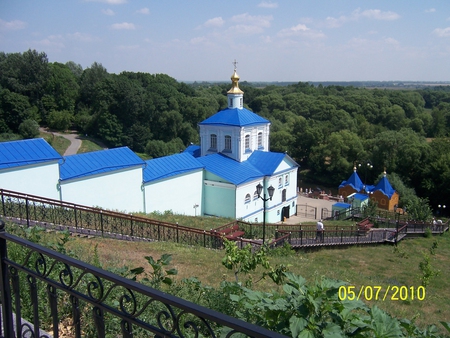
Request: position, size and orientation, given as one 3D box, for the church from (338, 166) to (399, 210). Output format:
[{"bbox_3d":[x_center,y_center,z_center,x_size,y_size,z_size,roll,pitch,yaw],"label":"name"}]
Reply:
[{"bbox_3d":[29.535,3.078,86.971,4.600,8.000,11.200,-10,15,-41],"label":"church"}]

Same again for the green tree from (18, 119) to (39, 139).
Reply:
[{"bbox_3d":[-62.923,-12.861,138.000,6.600,6.600,6.400,0,11,0],"label":"green tree"}]

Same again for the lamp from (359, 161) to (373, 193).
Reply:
[{"bbox_3d":[26.704,2.860,81.869,2.400,8.800,2.200,0,11,0],"label":"lamp"}]

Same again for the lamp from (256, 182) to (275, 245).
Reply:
[{"bbox_3d":[2.306,2.955,24.915,1.120,4.200,0.400,8,14,35],"label":"lamp"}]

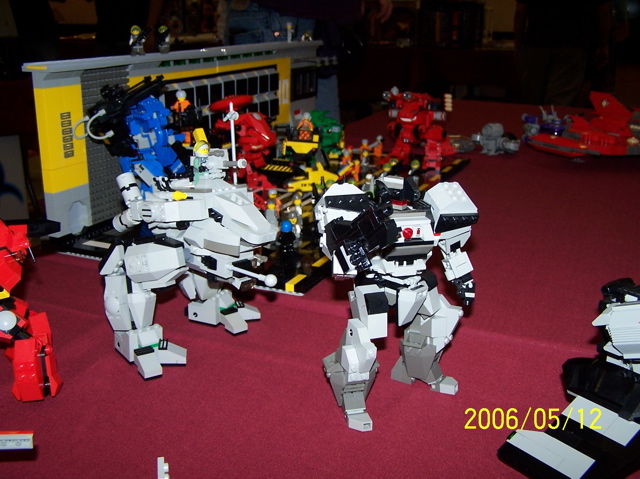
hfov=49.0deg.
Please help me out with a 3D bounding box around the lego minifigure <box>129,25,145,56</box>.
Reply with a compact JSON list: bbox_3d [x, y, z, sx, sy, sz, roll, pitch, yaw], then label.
[{"bbox_3d":[-0.255,-0.278,0.977,0.024,0.042,0.015,-2,18,-10],"label":"lego minifigure"}]

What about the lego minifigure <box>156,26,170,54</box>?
[{"bbox_3d":[-0.231,-0.295,1.033,0.023,0.042,0.015,6,18,16],"label":"lego minifigure"}]

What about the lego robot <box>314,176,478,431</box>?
[{"bbox_3d":[0.053,0.043,0.534,0.122,0.182,0.092,-4,18,-16],"label":"lego robot"}]

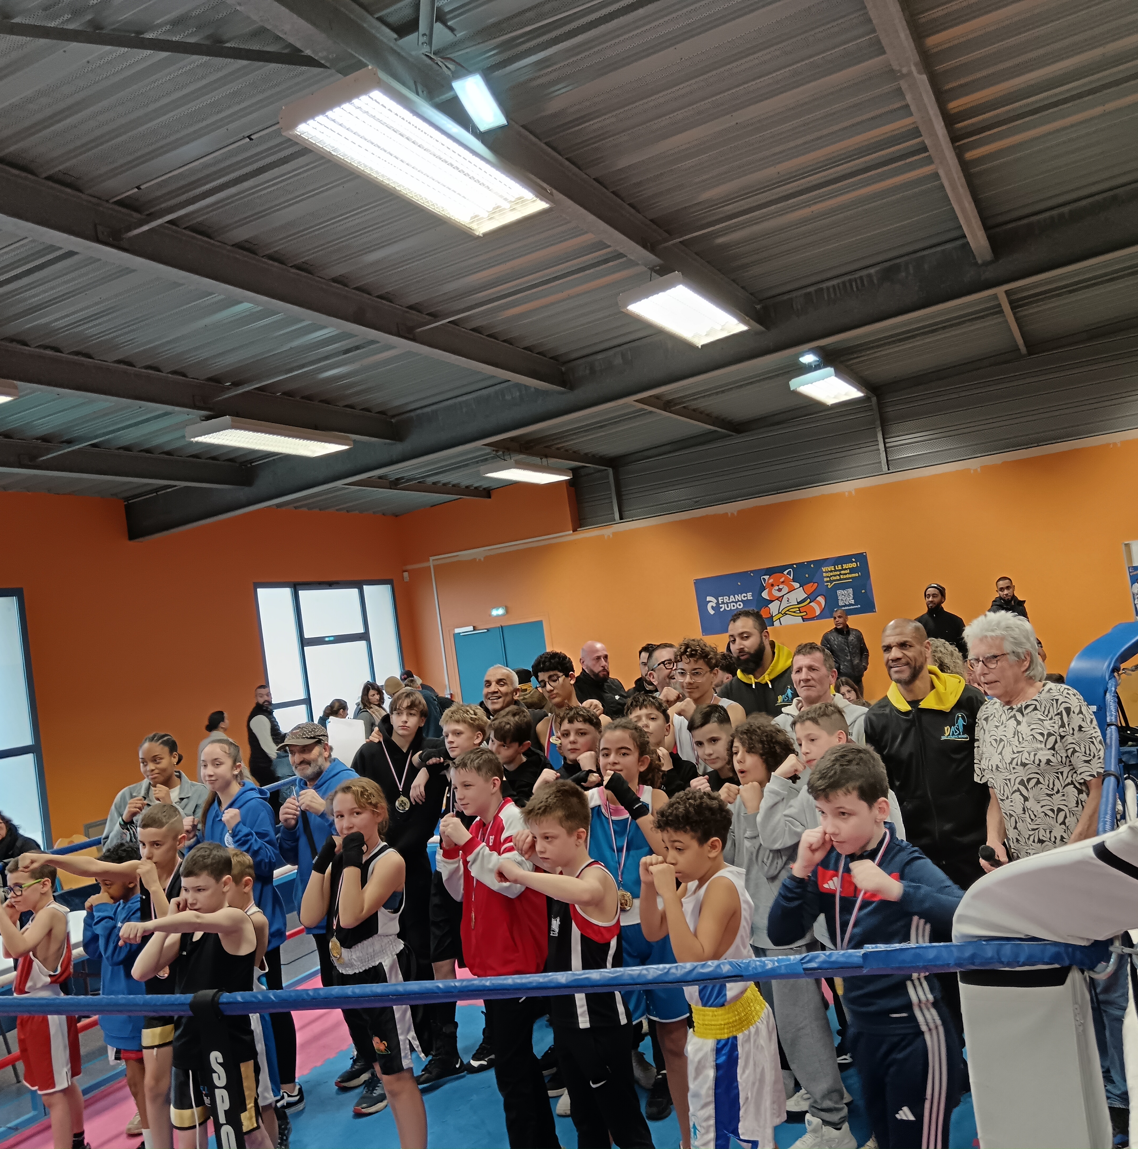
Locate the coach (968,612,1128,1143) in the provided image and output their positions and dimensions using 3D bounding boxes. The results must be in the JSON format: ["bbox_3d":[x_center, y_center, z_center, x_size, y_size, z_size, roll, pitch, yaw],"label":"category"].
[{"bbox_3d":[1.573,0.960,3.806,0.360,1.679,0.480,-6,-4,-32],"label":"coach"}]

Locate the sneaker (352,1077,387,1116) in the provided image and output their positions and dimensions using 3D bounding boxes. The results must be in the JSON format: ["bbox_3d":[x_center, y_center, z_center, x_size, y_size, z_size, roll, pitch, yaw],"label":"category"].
[{"bbox_3d":[-0.784,2.112,4.936,0.100,0.115,0.275,-10,-4,39],"label":"sneaker"}]

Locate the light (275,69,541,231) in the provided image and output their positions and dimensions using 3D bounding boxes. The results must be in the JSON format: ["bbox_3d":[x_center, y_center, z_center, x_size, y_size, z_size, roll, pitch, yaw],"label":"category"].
[{"bbox_3d":[-0.594,-1.830,5.304,0.440,0.107,1.570,-12,-4,25],"label":"light"}]

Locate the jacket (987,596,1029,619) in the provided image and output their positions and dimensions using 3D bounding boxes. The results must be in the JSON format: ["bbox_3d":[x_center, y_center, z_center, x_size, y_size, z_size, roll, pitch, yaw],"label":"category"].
[{"bbox_3d":[4.008,0.568,10.800,0.550,0.740,0.340,-9,-4,25],"label":"jacket"}]

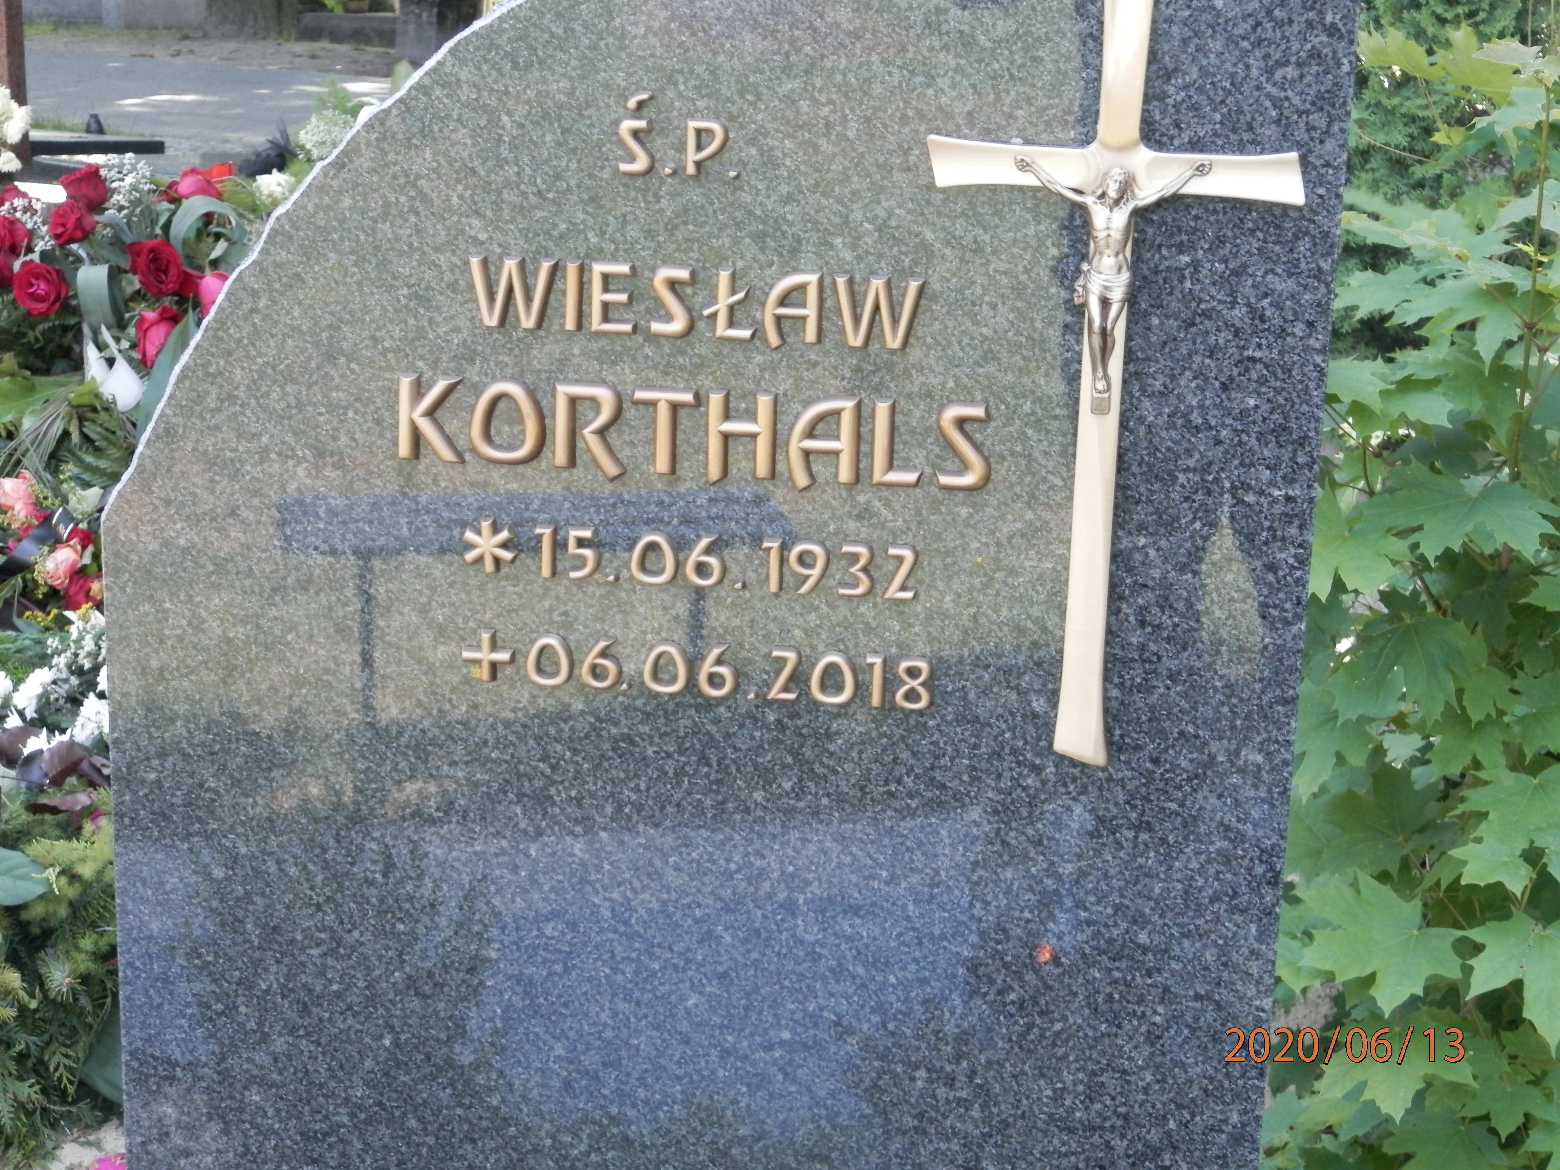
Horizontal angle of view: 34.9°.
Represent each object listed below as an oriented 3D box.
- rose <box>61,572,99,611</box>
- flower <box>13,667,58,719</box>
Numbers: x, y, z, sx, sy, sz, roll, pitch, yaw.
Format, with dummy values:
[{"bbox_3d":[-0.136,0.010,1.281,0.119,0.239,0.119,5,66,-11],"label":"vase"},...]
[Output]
[{"bbox_3d":[-0.802,0.008,2.850,0.046,0.046,0.043,-2,17,-11],"label":"rose"},{"bbox_3d":[-0.832,0.120,2.770,0.051,0.058,0.048,0,17,-6],"label":"flower"}]

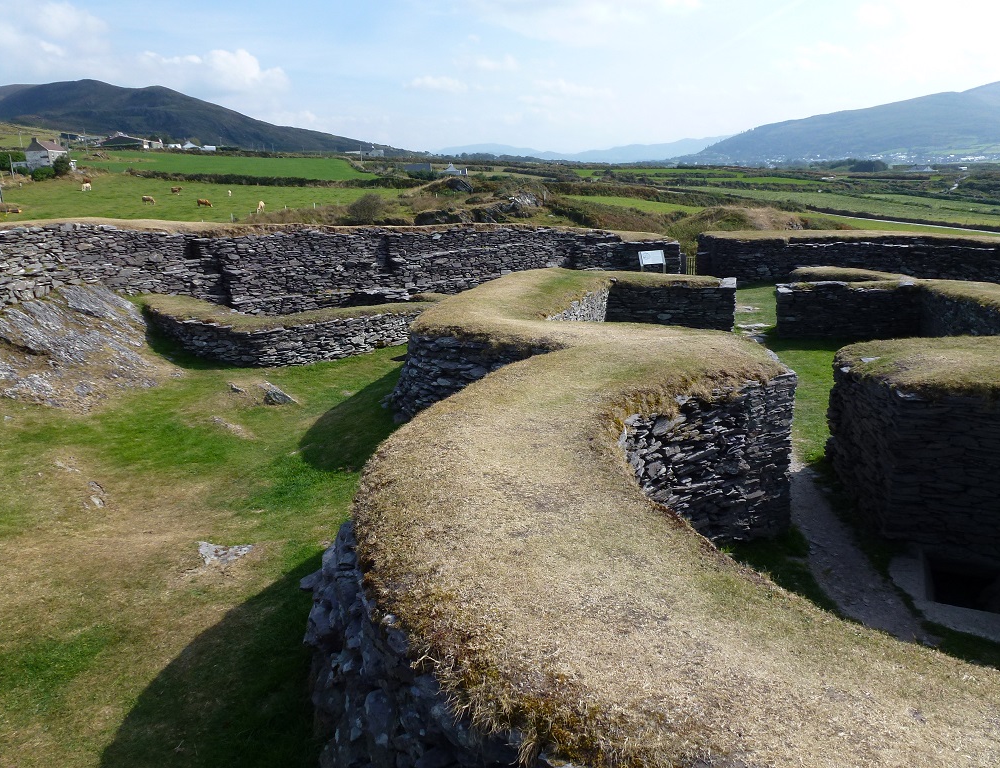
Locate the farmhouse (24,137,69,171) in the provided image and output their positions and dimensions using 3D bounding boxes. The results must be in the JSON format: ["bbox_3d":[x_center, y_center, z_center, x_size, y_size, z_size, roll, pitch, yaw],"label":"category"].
[{"bbox_3d":[-124.122,-63.090,194.697,5.938,8.370,9.815,-1,18,-3],"label":"farmhouse"}]

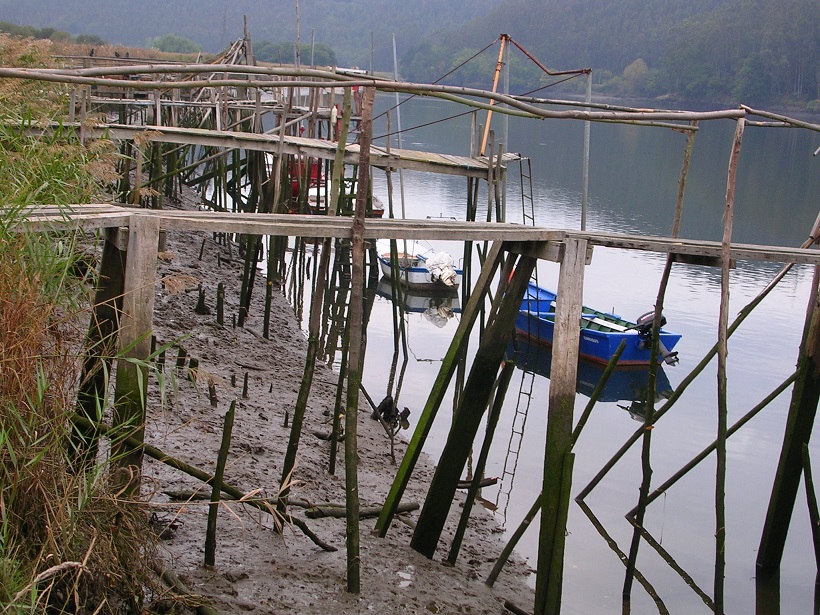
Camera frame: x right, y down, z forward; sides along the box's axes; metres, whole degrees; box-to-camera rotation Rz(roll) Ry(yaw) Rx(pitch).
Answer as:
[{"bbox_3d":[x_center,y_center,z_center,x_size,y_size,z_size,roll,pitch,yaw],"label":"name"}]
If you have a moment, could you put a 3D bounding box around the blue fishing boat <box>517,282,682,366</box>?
[{"bbox_3d":[2.612,0.220,25.131,1.370,0.900,4.200,-1,9,-25],"label":"blue fishing boat"}]

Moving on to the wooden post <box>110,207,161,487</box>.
[{"bbox_3d":[-2.010,0.366,11.656,0.215,2.111,0.170,2,9,-22],"label":"wooden post"}]

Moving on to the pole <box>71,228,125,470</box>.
[{"bbox_3d":[-2.419,0.353,12.365,0.200,2.078,0.200,2,24,-22],"label":"pole"}]

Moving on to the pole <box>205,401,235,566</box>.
[{"bbox_3d":[-1.321,1.232,11.073,0.075,1.189,0.075,8,8,-1],"label":"pole"}]

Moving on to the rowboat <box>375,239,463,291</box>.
[{"bbox_3d":[-0.038,-0.760,30.972,1.220,0.860,2.750,-1,9,-25],"label":"rowboat"}]

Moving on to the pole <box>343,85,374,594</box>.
[{"bbox_3d":[-0.372,0.291,11.876,0.110,3.871,0.105,2,10,0],"label":"pole"}]

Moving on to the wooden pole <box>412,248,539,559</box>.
[{"bbox_3d":[0.506,0.803,12.703,0.210,2.744,0.200,9,21,-23],"label":"wooden pole"}]

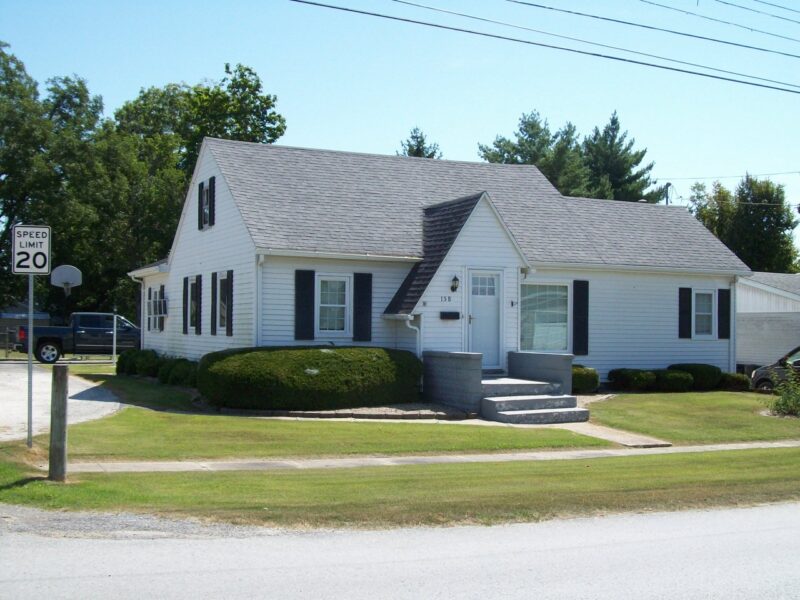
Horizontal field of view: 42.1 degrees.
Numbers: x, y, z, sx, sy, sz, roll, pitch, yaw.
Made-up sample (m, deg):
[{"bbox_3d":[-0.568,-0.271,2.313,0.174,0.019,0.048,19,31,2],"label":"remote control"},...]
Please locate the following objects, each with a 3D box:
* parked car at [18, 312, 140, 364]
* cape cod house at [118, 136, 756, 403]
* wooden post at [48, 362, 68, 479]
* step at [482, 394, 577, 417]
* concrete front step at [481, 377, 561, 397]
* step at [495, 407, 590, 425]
[{"bbox_3d":[-11.594,1.464,39.679,5.840,1.880,2.030,1,-2,-26],"label":"parked car"},{"bbox_3d":[0.543,-0.675,27.515,12.852,5.951,12.448,1,-2,-26],"label":"cape cod house"},{"bbox_3d":[-3.502,1.258,10.674,0.165,1.194,0.165,1,-2,-26],"label":"wooden post"},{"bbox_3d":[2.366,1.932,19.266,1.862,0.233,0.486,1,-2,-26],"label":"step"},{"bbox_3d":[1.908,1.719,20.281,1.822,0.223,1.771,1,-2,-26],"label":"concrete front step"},{"bbox_3d":[2.578,2.103,18.757,1.892,0.187,0.526,1,-2,-26],"label":"step"}]

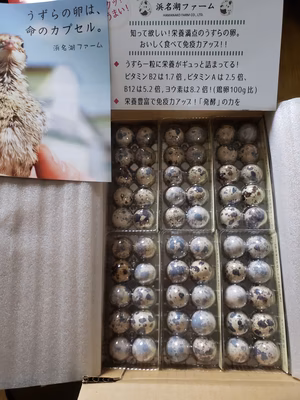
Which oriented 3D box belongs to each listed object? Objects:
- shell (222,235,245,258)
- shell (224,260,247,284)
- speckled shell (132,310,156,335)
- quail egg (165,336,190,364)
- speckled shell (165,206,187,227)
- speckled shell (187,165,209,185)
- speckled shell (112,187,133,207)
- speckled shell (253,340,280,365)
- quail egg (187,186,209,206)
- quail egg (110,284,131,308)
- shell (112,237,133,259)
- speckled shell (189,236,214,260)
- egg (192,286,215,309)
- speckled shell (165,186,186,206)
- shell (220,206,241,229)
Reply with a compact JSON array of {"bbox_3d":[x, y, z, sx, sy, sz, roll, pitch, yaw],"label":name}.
[{"bbox_3d":[0.101,0.056,0.360,0.026,0.032,0.026,-1,74,5],"label":"shell"},{"bbox_3d":[0.099,0.082,0.346,0.025,0.032,0.025,-1,75,3],"label":"shell"},{"bbox_3d":[-0.008,0.142,0.349,0.026,0.032,0.026,-1,75,4],"label":"speckled shell"},{"bbox_3d":[0.032,0.167,0.336,0.026,0.032,0.026,-1,75,3],"label":"quail egg"},{"bbox_3d":[0.030,0.021,0.367,0.025,0.032,0.025,-1,75,3],"label":"speckled shell"},{"bbox_3d":[0.062,-0.031,0.389,0.025,0.032,0.025,-1,75,4],"label":"speckled shell"},{"bbox_3d":[-0.035,-0.005,0.388,0.025,0.032,0.025,-1,75,4],"label":"speckled shell"},{"bbox_3d":[0.128,0.168,0.332,0.027,0.032,0.027,-1,75,4],"label":"speckled shell"},{"bbox_3d":[0.059,-0.004,0.372,0.026,0.032,0.026,-1,75,3],"label":"quail egg"},{"bbox_3d":[-0.035,0.114,0.355,0.025,0.032,0.025,-1,74,5],"label":"quail egg"},{"bbox_3d":[-0.034,0.059,0.371,0.025,0.032,0.025,-1,74,5],"label":"shell"},{"bbox_3d":[0.061,0.056,0.355,0.026,0.033,0.026,-1,75,3],"label":"speckled shell"},{"bbox_3d":[0.062,0.113,0.351,0.026,0.032,0.026,-1,75,4],"label":"egg"},{"bbox_3d":[0.033,-0.005,0.383,0.025,0.032,0.025,-1,75,4],"label":"speckled shell"},{"bbox_3d":[0.100,0.021,0.372,0.026,0.033,0.026,-1,75,4],"label":"shell"}]

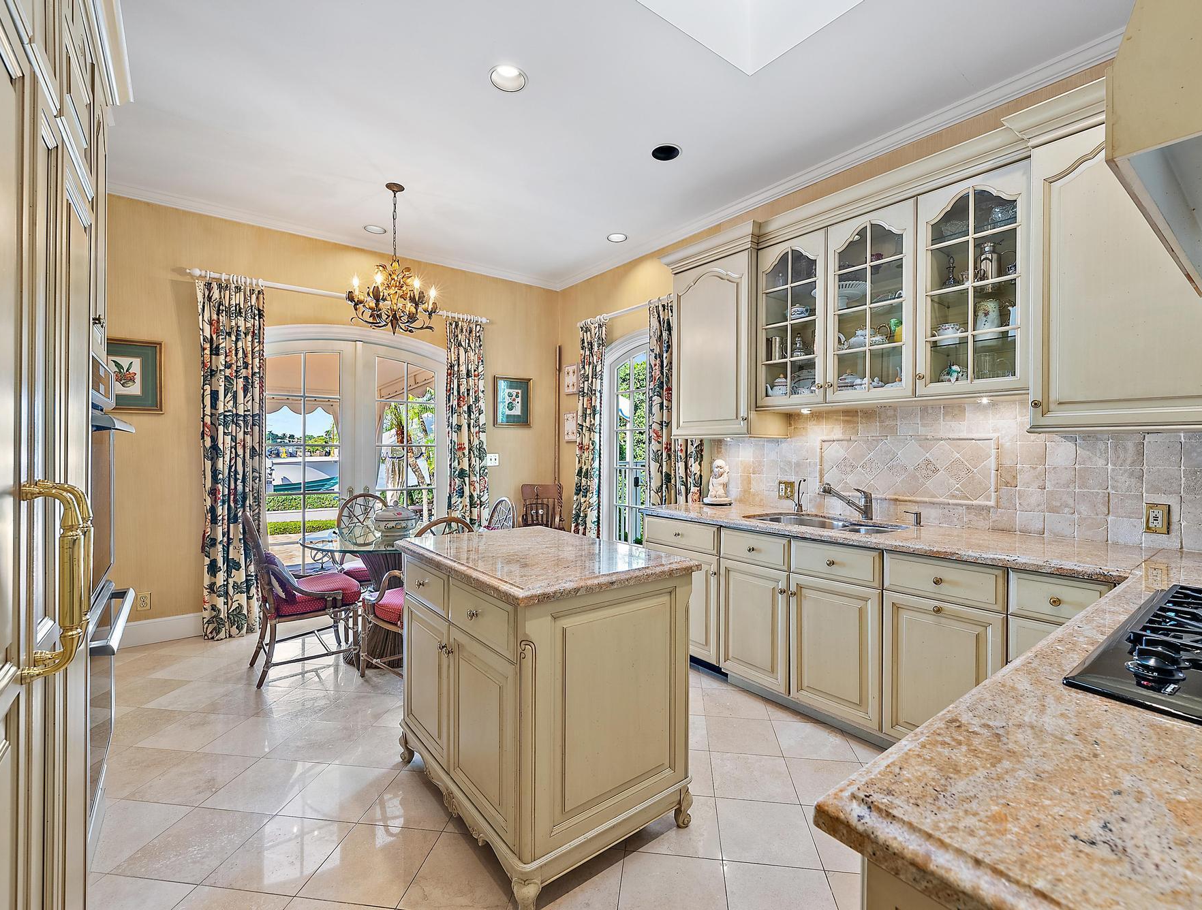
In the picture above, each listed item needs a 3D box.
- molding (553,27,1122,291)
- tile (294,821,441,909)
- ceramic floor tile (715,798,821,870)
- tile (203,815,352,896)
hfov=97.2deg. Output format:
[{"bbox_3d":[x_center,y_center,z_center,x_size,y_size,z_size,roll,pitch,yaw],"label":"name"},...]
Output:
[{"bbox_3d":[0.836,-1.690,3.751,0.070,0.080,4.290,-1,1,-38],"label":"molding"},{"bbox_3d":[-0.700,1.264,1.641,0.305,0.010,0.305,0,0,8],"label":"tile"},{"bbox_3d":[0.555,1.279,1.798,0.305,0.010,0.305,0,1,8],"label":"ceramic floor tile"},{"bbox_3d":[-1.017,1.282,1.704,0.305,0.010,0.305,0,1,8],"label":"tile"}]

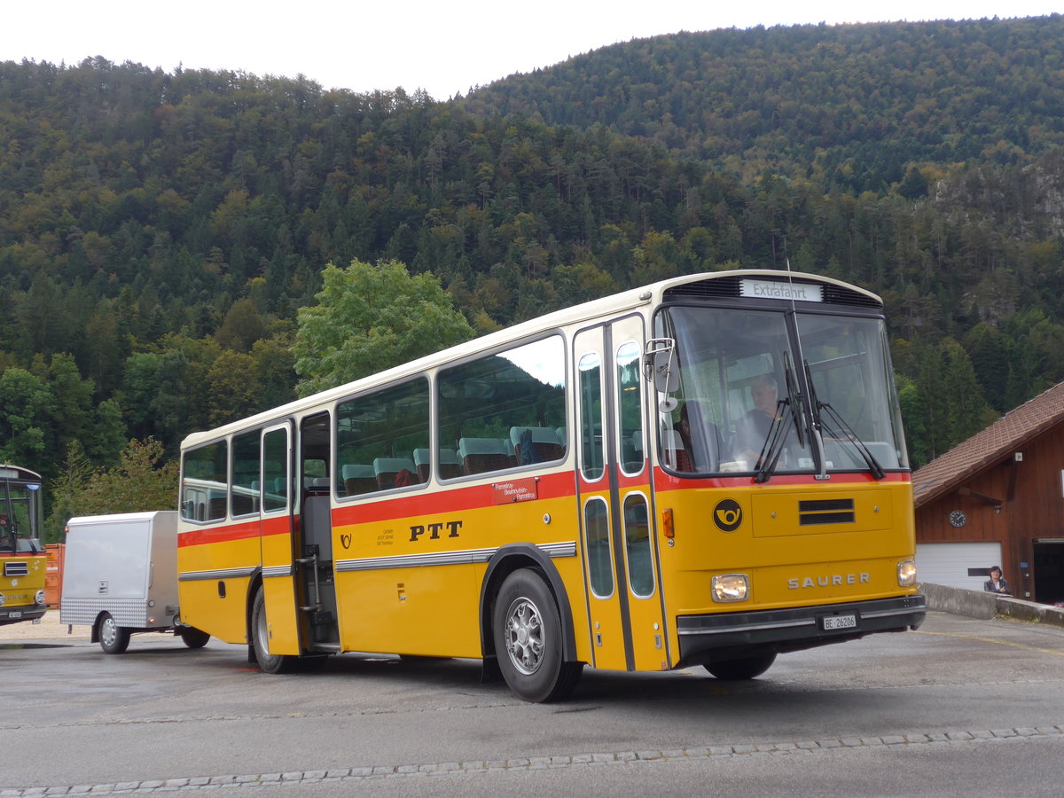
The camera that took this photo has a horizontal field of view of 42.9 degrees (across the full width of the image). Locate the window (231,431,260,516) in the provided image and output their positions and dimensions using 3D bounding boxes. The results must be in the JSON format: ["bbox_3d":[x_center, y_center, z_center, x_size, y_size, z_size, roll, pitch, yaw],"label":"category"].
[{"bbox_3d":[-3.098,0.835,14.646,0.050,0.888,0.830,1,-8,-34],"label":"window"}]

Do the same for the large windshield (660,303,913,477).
[{"bbox_3d":[1.769,-0.033,9.384,2.120,1.160,0.380,1,-8,-34],"label":"large windshield"}]

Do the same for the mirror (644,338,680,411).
[{"bbox_3d":[0.809,-0.152,8.425,0.220,0.470,0.260,-2,-7,-15],"label":"mirror"}]

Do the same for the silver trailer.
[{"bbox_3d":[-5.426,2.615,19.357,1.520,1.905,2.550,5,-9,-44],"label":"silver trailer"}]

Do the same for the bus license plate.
[{"bbox_3d":[2.084,1.513,9.149,0.300,0.080,0.015,1,-8,-34],"label":"bus license plate"}]

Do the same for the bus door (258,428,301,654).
[{"bbox_3d":[-2.531,1.395,13.488,0.100,2.288,0.850,1,-8,-34],"label":"bus door"}]

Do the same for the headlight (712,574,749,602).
[{"bbox_3d":[1.288,1.225,8.770,0.255,0.170,0.090,0,-8,-24],"label":"headlight"}]

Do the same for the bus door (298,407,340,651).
[{"bbox_3d":[-2.066,1.288,13.075,0.120,2.266,0.756,1,-8,-34],"label":"bus door"}]

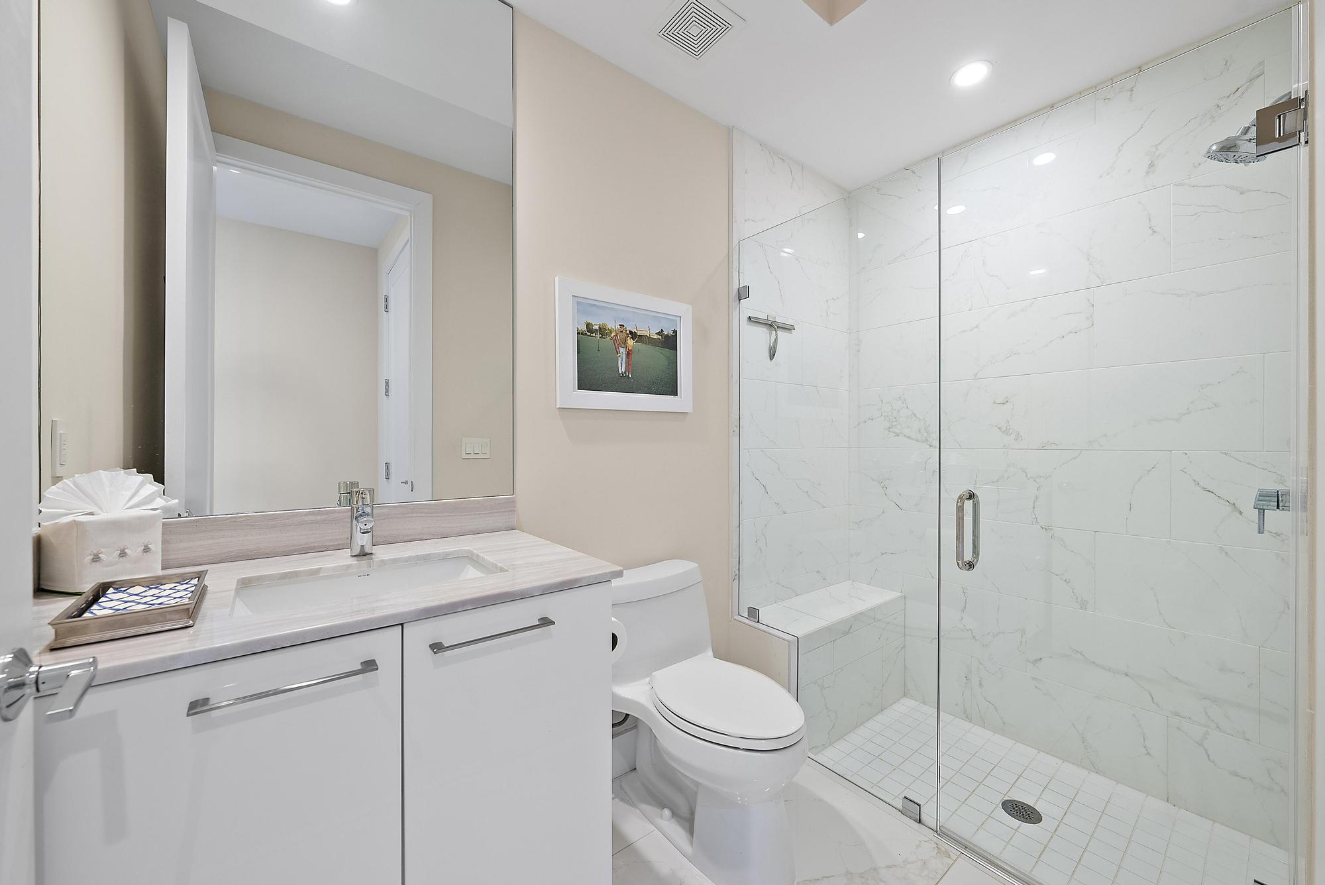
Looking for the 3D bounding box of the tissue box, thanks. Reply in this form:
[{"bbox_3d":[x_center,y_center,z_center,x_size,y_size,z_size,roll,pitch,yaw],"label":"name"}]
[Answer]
[{"bbox_3d":[-0.991,0.190,0.850,0.097,0.122,0.109,0,0,16],"label":"tissue box"}]

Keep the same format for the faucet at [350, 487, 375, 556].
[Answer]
[{"bbox_3d":[-0.647,0.178,1.038,0.049,0.150,0.140,0,0,-37],"label":"faucet"}]

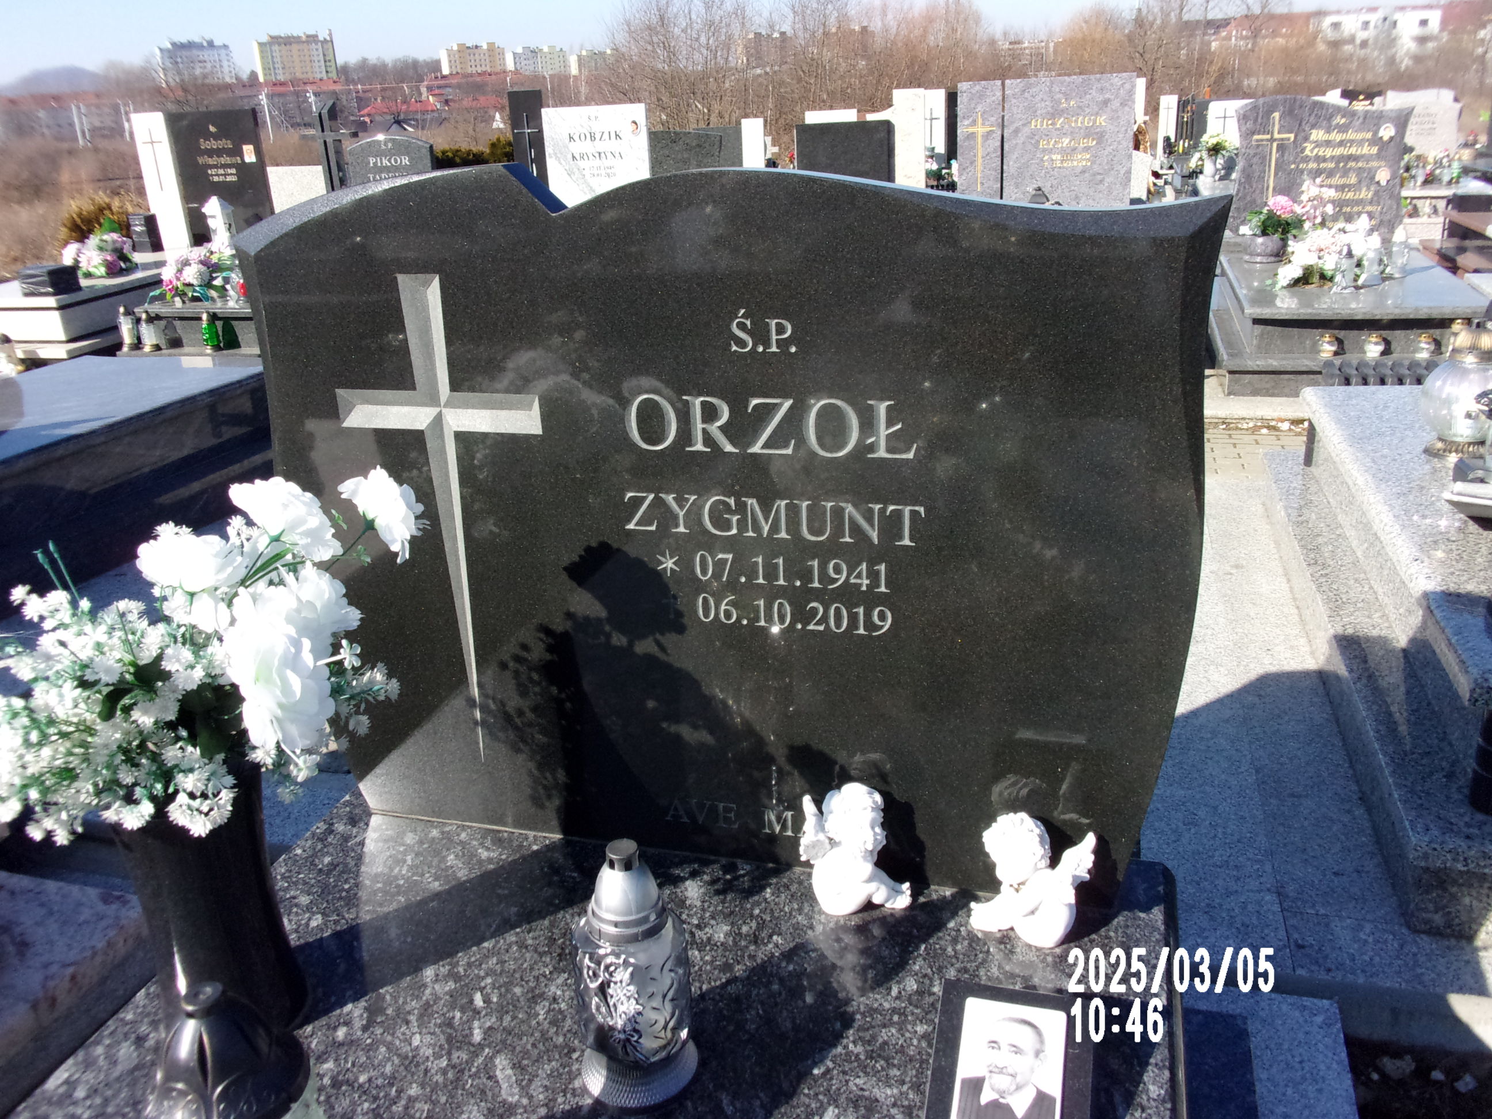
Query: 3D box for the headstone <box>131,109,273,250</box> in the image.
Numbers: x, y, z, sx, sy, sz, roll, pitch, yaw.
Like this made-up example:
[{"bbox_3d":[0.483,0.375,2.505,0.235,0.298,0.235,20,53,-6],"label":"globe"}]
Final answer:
[{"bbox_3d":[-4.129,-2.921,9.311,1.101,1.012,0.110,3,23,16],"label":"headstone"}]

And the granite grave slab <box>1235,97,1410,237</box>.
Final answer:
[{"bbox_3d":[3.374,-2.326,7.200,0.960,0.839,0.090,3,23,16],"label":"granite grave slab"}]

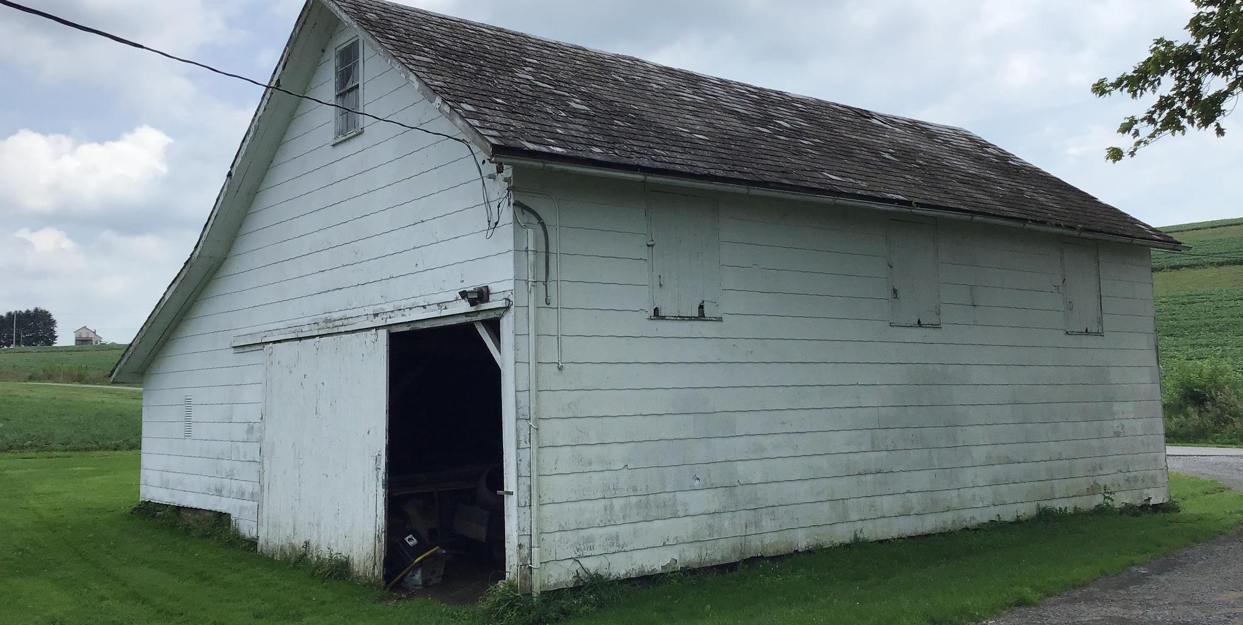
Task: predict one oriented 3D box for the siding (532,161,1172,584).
[{"bbox_3d":[3.857,0.799,14.431,12.290,4.120,0.200,2,-6,-37],"label":"siding"}]

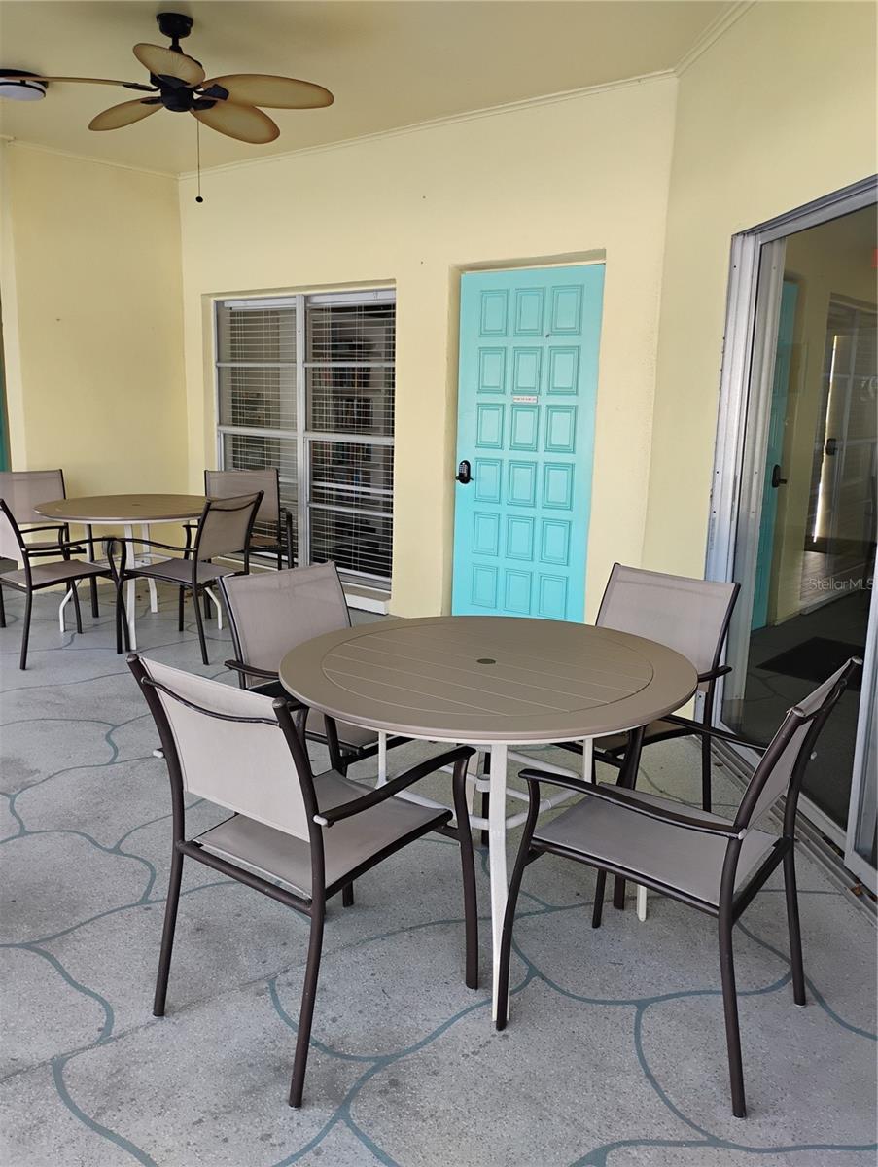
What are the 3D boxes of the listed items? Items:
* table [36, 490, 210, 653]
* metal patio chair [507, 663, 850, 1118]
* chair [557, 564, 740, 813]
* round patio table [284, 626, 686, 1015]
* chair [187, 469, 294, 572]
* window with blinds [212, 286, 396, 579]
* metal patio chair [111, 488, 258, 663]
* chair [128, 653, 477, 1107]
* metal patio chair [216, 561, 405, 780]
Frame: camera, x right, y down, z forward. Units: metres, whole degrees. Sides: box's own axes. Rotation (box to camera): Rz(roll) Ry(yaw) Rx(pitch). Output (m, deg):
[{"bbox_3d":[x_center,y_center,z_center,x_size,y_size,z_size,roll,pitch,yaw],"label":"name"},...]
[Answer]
[{"bbox_3d":[-1.745,-0.083,5.497,1.073,0.731,1.073,1,12,0],"label":"table"},{"bbox_3d":[0.537,0.585,2.145,0.620,0.874,0.555,9,14,34],"label":"metal patio chair"},{"bbox_3d":[0.549,0.417,2.958,0.620,0.874,0.555,-10,16,-43],"label":"chair"},{"bbox_3d":[0.118,0.566,2.550,1.073,0.731,1.073,1,12,0],"label":"round patio table"},{"bbox_3d":[-1.249,-0.274,6.113,0.555,0.874,0.620,-2,12,-14],"label":"chair"},{"bbox_3d":[-0.943,-1.037,6.523,1.757,1.836,0.093,11,15,38],"label":"window with blinds"},{"bbox_3d":[-1.336,-0.069,5.118,0.620,0.874,0.555,6,13,22],"label":"metal patio chair"},{"bbox_3d":[-0.297,0.565,2.158,0.555,0.874,0.620,10,15,37],"label":"chair"},{"bbox_3d":[-0.298,0.404,2.935,0.620,0.874,0.555,11,15,39],"label":"metal patio chair"}]

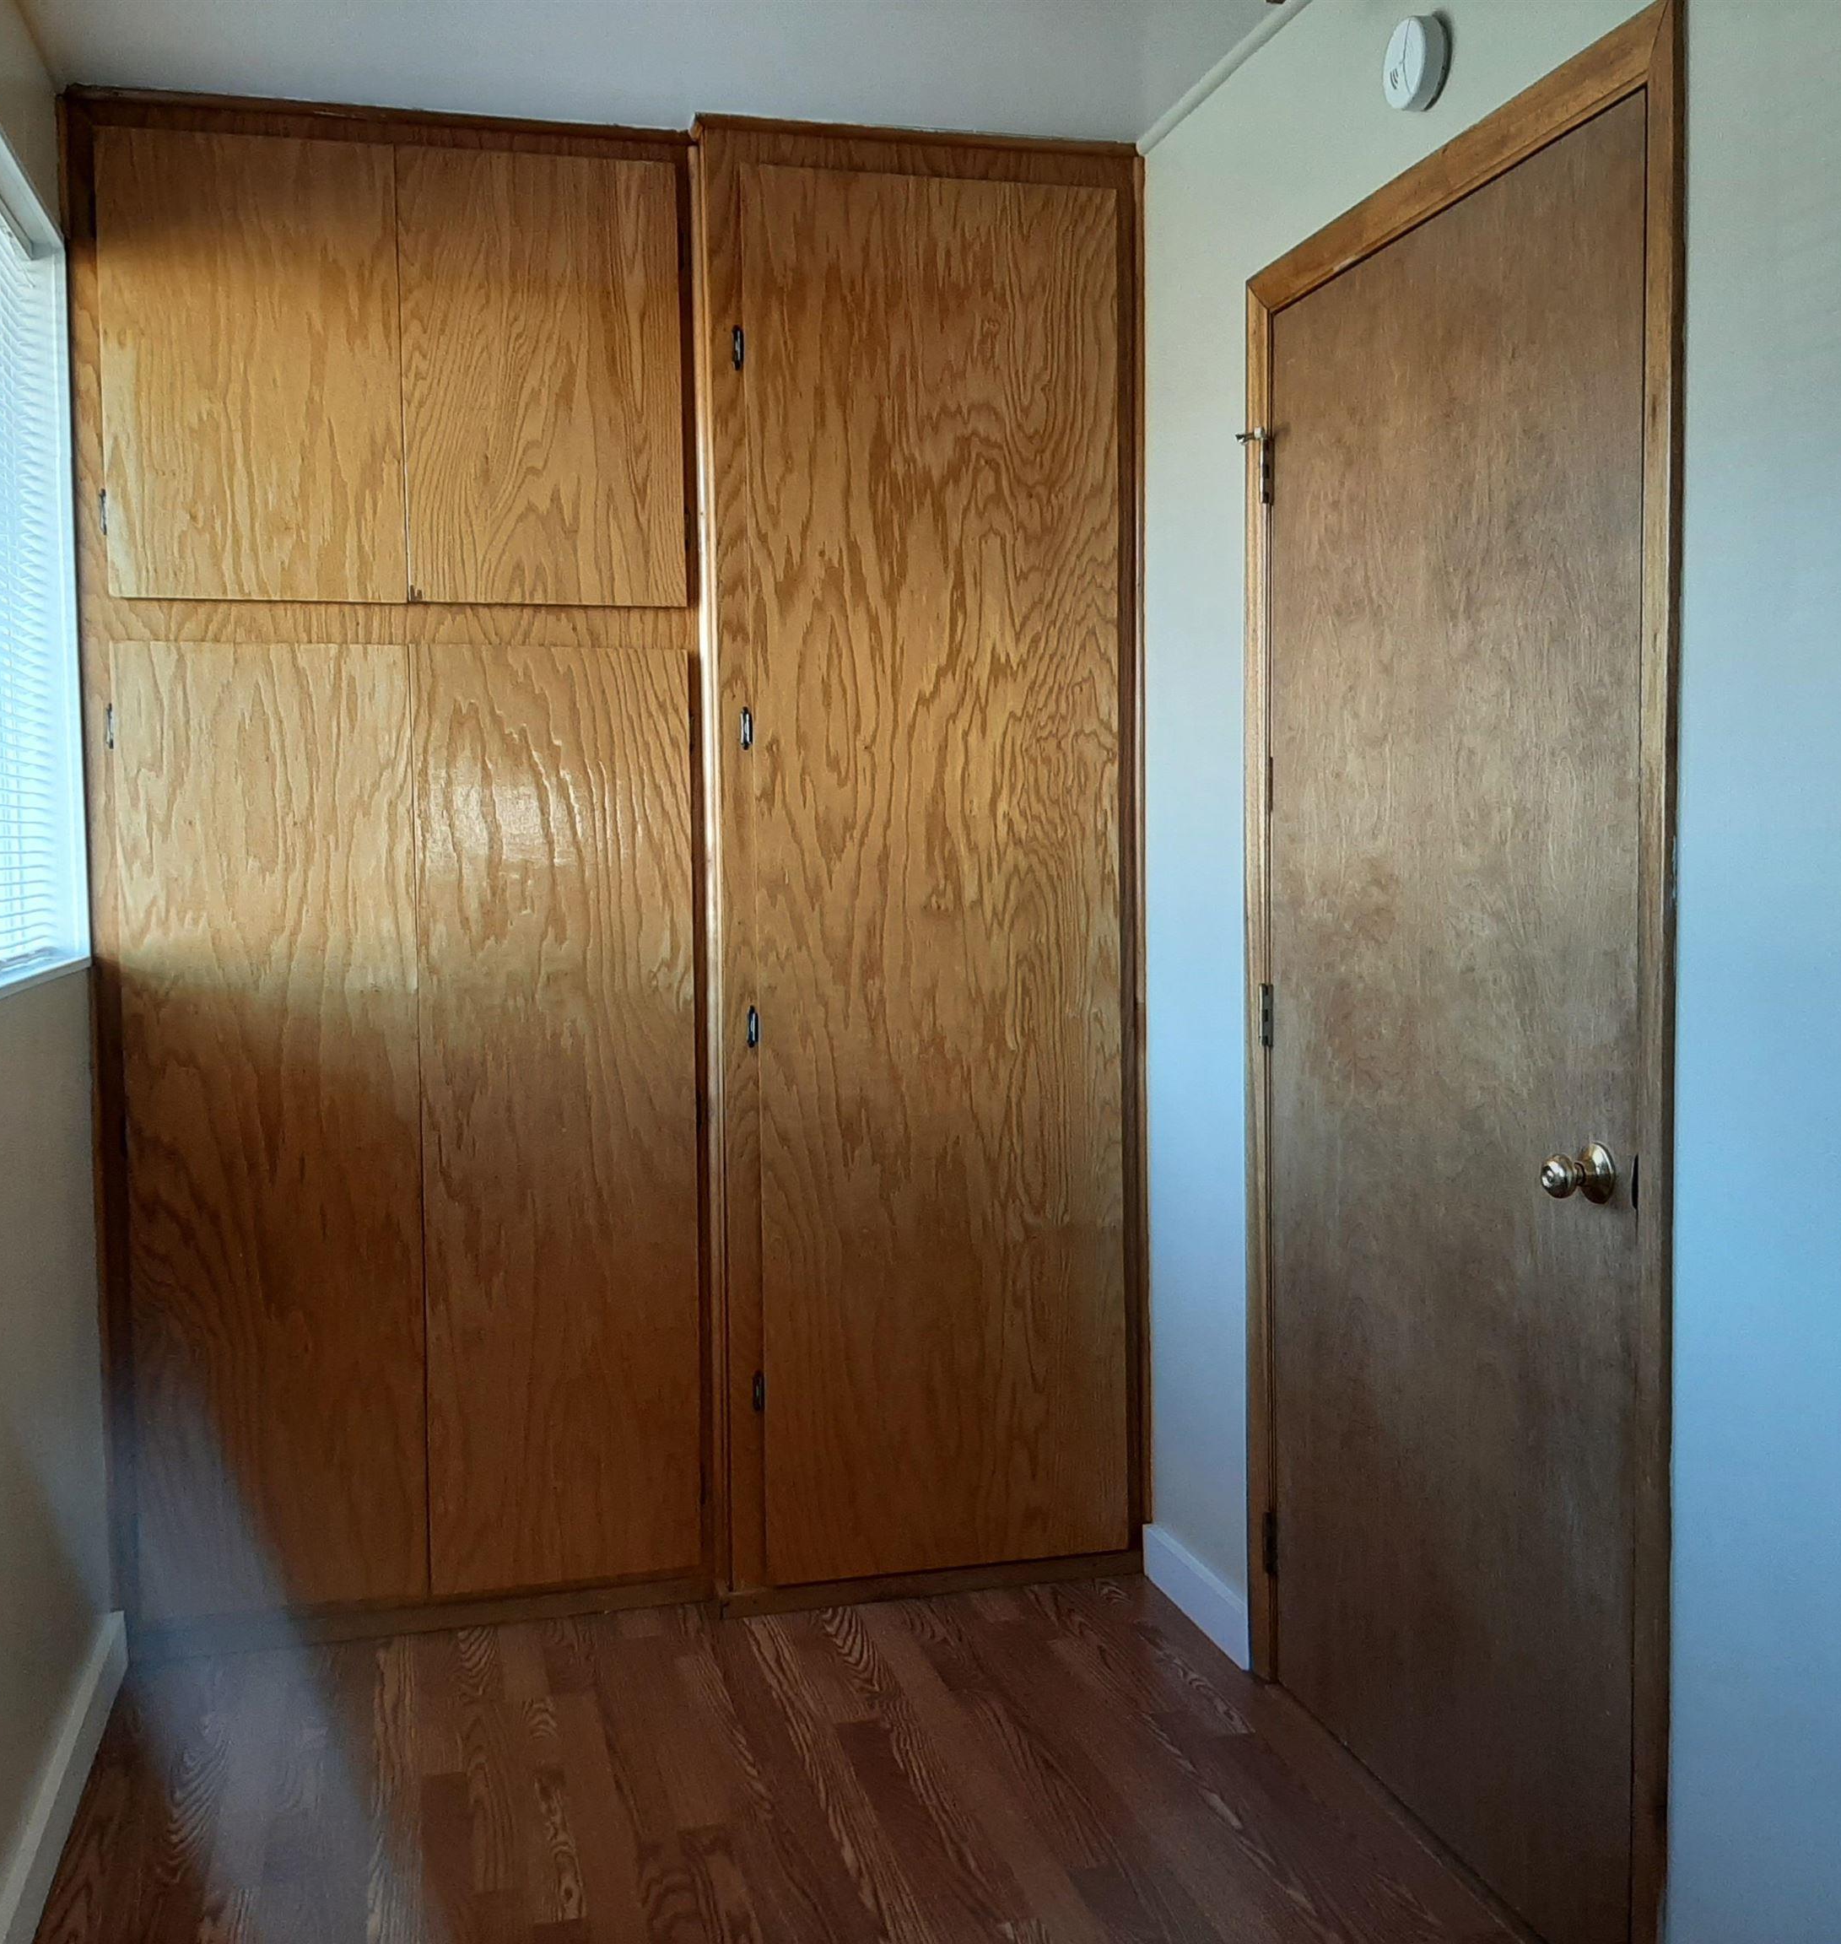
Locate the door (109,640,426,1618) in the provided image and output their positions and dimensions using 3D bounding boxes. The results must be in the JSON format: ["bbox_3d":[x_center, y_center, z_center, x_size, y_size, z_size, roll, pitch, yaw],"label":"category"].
[{"bbox_3d":[-1.037,0.262,3.127,0.451,1.562,0.030,-2,4,-14],"label":"door"}]

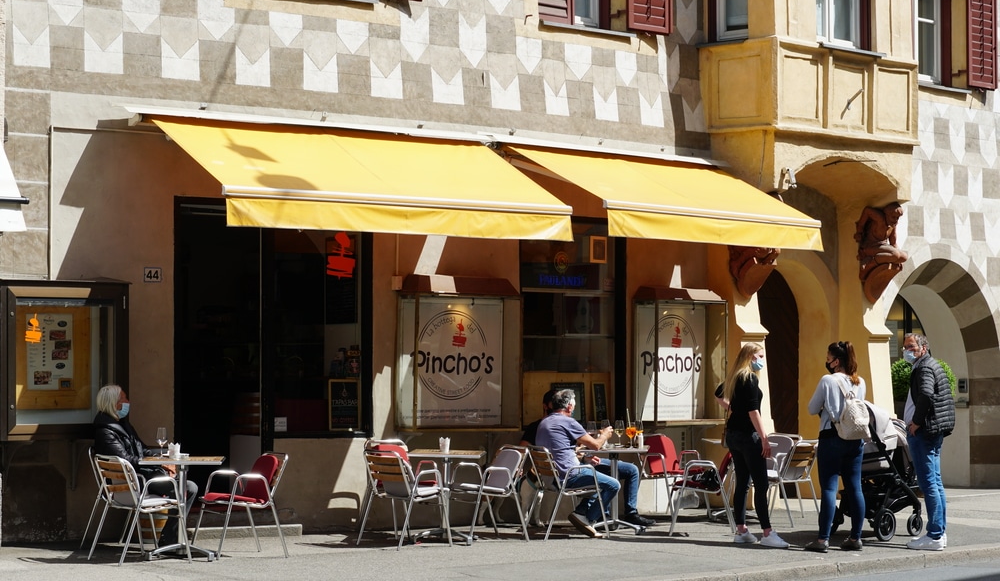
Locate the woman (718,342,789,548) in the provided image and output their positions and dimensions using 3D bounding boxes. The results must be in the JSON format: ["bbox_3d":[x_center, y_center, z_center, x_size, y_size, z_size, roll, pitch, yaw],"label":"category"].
[{"bbox_3d":[2.110,1.269,19.472,0.430,1.660,0.500,1,-2,-27],"label":"woman"}]

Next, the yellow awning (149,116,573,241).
[{"bbox_3d":[-1.137,-0.924,20.109,3.628,0.980,1.268,1,-2,-38],"label":"yellow awning"}]

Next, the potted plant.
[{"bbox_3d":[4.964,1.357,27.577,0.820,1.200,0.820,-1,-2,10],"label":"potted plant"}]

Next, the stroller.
[{"bbox_3d":[3.158,1.555,19.855,0.600,1.100,0.950,-1,-2,34],"label":"stroller"}]

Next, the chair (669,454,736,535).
[{"bbox_3d":[1.797,1.757,20.488,0.585,0.765,0.535,0,-2,7],"label":"chair"}]

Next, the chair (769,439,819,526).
[{"bbox_3d":[2.678,1.809,22.102,0.585,0.765,0.535,-2,-3,38],"label":"chair"}]

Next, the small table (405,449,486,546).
[{"bbox_3d":[-0.454,1.748,19.760,0.640,0.735,0.640,0,-2,-3],"label":"small table"}]

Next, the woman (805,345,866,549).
[{"bbox_3d":[2.768,1.279,19.250,0.380,1.690,0.460,-2,-3,44],"label":"woman"}]

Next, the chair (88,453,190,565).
[{"bbox_3d":[-2.621,1.593,17.044,0.585,0.765,0.535,1,-3,-35],"label":"chair"}]

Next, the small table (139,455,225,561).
[{"bbox_3d":[-2.386,1.629,17.540,0.640,0.725,0.640,0,-2,-7],"label":"small table"}]

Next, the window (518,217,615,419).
[{"bbox_3d":[0.638,0.312,22.400,1.200,1.949,0.120,1,-2,-44],"label":"window"}]

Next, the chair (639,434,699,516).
[{"bbox_3d":[1.638,1.793,22.353,0.535,0.765,0.585,2,-3,-43],"label":"chair"}]

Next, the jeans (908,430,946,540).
[{"bbox_3d":[3.461,1.549,18.914,0.270,0.930,0.360,-1,-2,30],"label":"jeans"}]

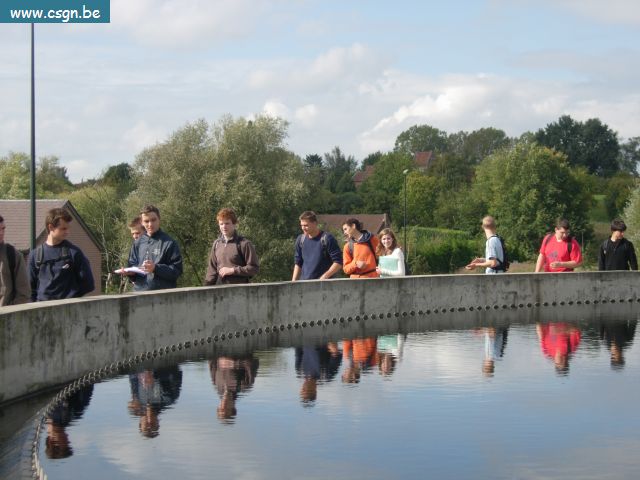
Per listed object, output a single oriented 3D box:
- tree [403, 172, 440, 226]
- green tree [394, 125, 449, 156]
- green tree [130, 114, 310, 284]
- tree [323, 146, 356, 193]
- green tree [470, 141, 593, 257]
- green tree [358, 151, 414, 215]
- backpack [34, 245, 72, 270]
[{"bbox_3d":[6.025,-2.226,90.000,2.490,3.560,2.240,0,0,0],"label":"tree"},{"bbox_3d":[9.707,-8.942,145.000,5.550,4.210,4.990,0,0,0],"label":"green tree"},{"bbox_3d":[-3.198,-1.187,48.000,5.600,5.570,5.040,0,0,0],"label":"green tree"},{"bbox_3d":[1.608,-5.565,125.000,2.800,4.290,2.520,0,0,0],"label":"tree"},{"bbox_3d":[10.092,-1.828,72.000,5.890,5.790,5.300,0,0,0],"label":"green tree"},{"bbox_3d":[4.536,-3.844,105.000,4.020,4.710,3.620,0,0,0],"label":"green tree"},{"bbox_3d":[-2.030,0.170,11.600,0.320,0.420,0.240,0,0,0],"label":"backpack"}]

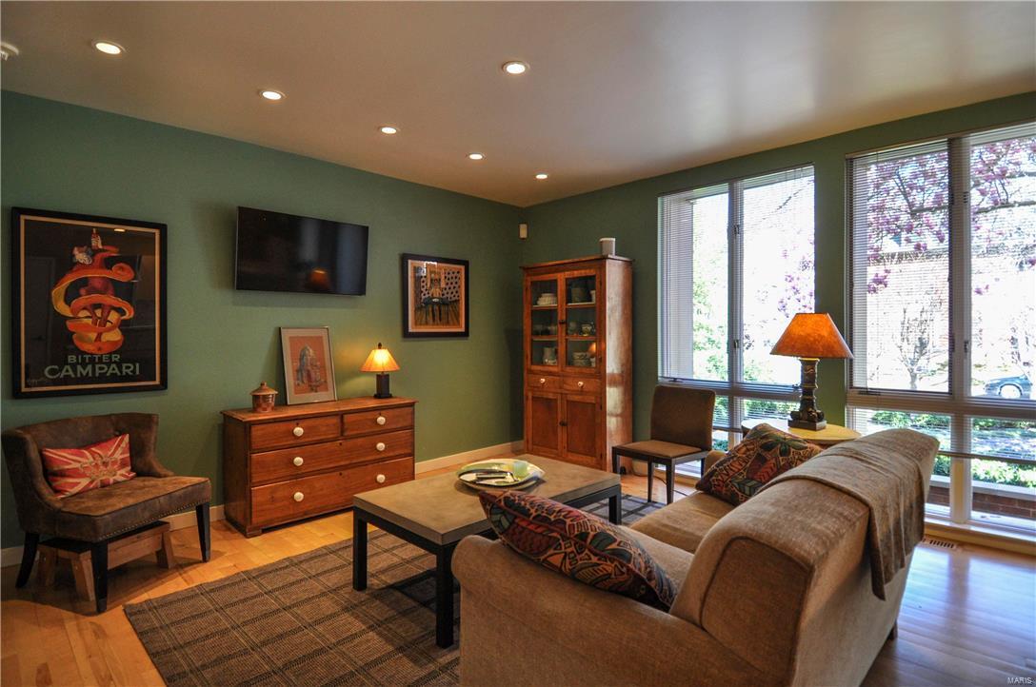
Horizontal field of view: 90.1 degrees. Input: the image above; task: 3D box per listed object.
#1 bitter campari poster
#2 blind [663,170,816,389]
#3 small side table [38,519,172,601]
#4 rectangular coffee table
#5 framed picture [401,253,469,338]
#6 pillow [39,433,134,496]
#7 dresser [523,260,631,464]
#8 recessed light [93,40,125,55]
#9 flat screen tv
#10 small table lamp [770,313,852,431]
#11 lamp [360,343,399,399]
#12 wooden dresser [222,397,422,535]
[{"bbox_3d":[-2.447,-0.219,3.000,0.690,1.019,0.030,-2,2,-44],"label":"bitter campari poster"},{"bbox_3d":[1.688,-0.487,4.145,0.050,1.600,1.209,-1,1,-45],"label":"blind"},{"bbox_3d":[-2.086,1.088,2.661,0.390,0.225,0.410,0,1,25],"label":"small side table"},{"bbox_3d":[-0.119,0.958,2.693,1.207,0.444,0.718,-2,2,-44],"label":"rectangular coffee table"},{"bbox_3d":[-0.730,-0.413,4.677,0.708,0.718,0.030,-2,2,-44],"label":"framed picture"},{"bbox_3d":[-2.298,0.657,2.806,0.120,0.250,0.440,-14,-1,8],"label":"pillow"},{"bbox_3d":[0.546,0.218,4.946,0.419,1.950,1.031,-1,1,-45],"label":"dresser"},{"bbox_3d":[-1.987,-1.433,2.510,0.130,0.030,0.130,-1,1,-45],"label":"recessed light"},{"bbox_3d":[-1.624,-0.675,3.983,0.996,0.577,0.050,-1,7,-45],"label":"flat screen tv"},{"bbox_3d":[1.816,0.161,3.202,0.480,0.695,0.480,-2,2,-44],"label":"small table lamp"},{"bbox_3d":[-1.078,0.207,4.095,0.299,0.415,0.299,-2,2,-44],"label":"lamp"},{"bbox_3d":[-1.434,0.849,3.866,1.282,0.738,0.537,-1,1,-45],"label":"wooden dresser"}]

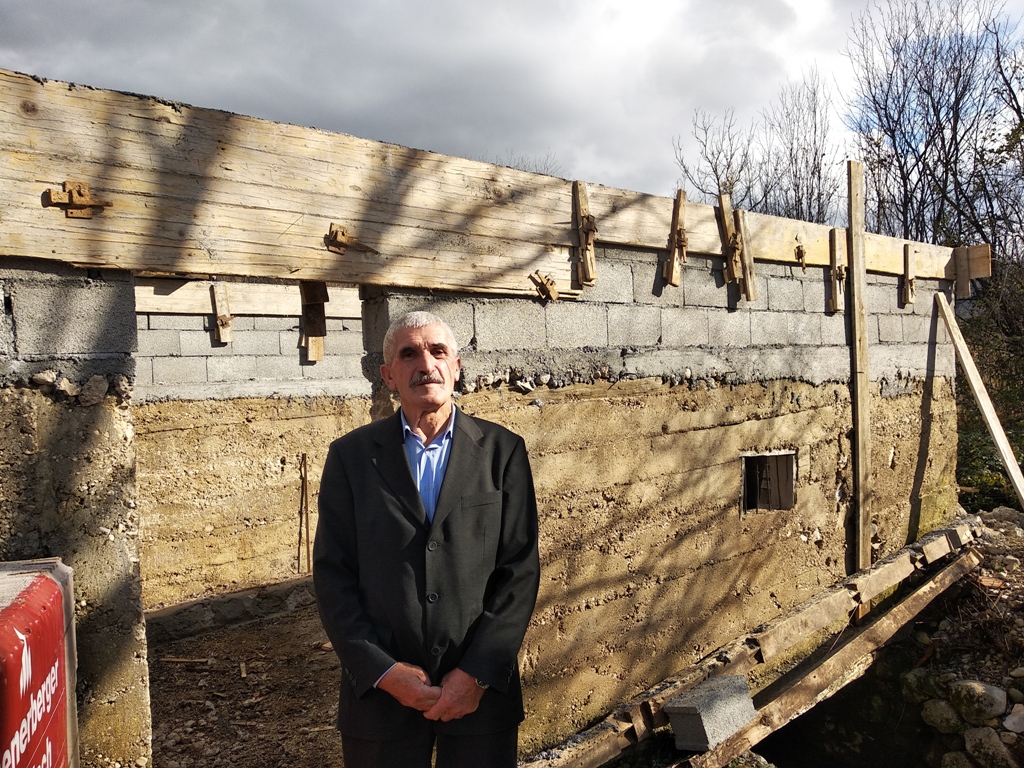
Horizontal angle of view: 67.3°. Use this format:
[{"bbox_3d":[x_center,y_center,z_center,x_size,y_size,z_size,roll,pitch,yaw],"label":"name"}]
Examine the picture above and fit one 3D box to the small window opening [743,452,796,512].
[{"bbox_3d":[1.450,0.575,4.616,0.560,0.360,0.240,-3,2,-40],"label":"small window opening"}]

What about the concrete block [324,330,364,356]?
[{"bbox_3d":[-1.547,-0.367,6.904,0.397,0.192,0.200,-3,2,-41],"label":"concrete block"}]

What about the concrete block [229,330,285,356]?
[{"bbox_3d":[-2.158,-0.336,6.382,0.397,0.192,0.200,-3,2,-41],"label":"concrete block"}]

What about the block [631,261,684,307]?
[{"bbox_3d":[0.681,-0.491,3.950,0.397,0.197,0.197,-3,0,-40],"label":"block"}]

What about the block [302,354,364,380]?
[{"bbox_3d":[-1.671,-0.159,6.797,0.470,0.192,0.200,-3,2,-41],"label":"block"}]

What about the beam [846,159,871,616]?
[{"bbox_3d":[2.369,0.036,5.232,0.150,3.100,0.030,-3,2,-40],"label":"beam"}]

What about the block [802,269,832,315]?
[{"bbox_3d":[1.909,-0.562,5.016,0.400,0.200,0.200,-3,2,-40],"label":"block"}]

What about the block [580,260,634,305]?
[{"bbox_3d":[0.381,-0.486,3.735,0.400,0.200,0.200,-3,2,-40],"label":"block"}]

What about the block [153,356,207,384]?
[{"bbox_3d":[-2.645,-0.106,6.069,0.397,0.197,0.197,-3,0,-40],"label":"block"}]

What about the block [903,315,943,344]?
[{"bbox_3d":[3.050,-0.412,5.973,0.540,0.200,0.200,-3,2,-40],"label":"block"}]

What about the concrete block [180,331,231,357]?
[{"bbox_3d":[-2.408,-0.314,5.972,0.390,0.190,0.195,-3,2,-43],"label":"concrete block"}]

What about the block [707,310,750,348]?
[{"bbox_3d":[1.159,-0.317,4.386,0.400,0.200,0.200,-3,2,-40],"label":"block"}]

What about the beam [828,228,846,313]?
[{"bbox_3d":[2.091,-0.730,4.933,0.130,0.525,0.045,-3,2,-40],"label":"beam"}]

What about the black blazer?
[{"bbox_3d":[-0.202,0.435,1.820,0.540,0.760,0.330,-2,1,-9],"label":"black blazer"}]

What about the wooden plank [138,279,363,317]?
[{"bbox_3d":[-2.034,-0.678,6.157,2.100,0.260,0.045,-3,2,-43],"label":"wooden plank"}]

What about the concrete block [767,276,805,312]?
[{"bbox_3d":[1.620,-0.553,4.800,0.397,0.197,0.200,-3,2,-40],"label":"concrete block"}]

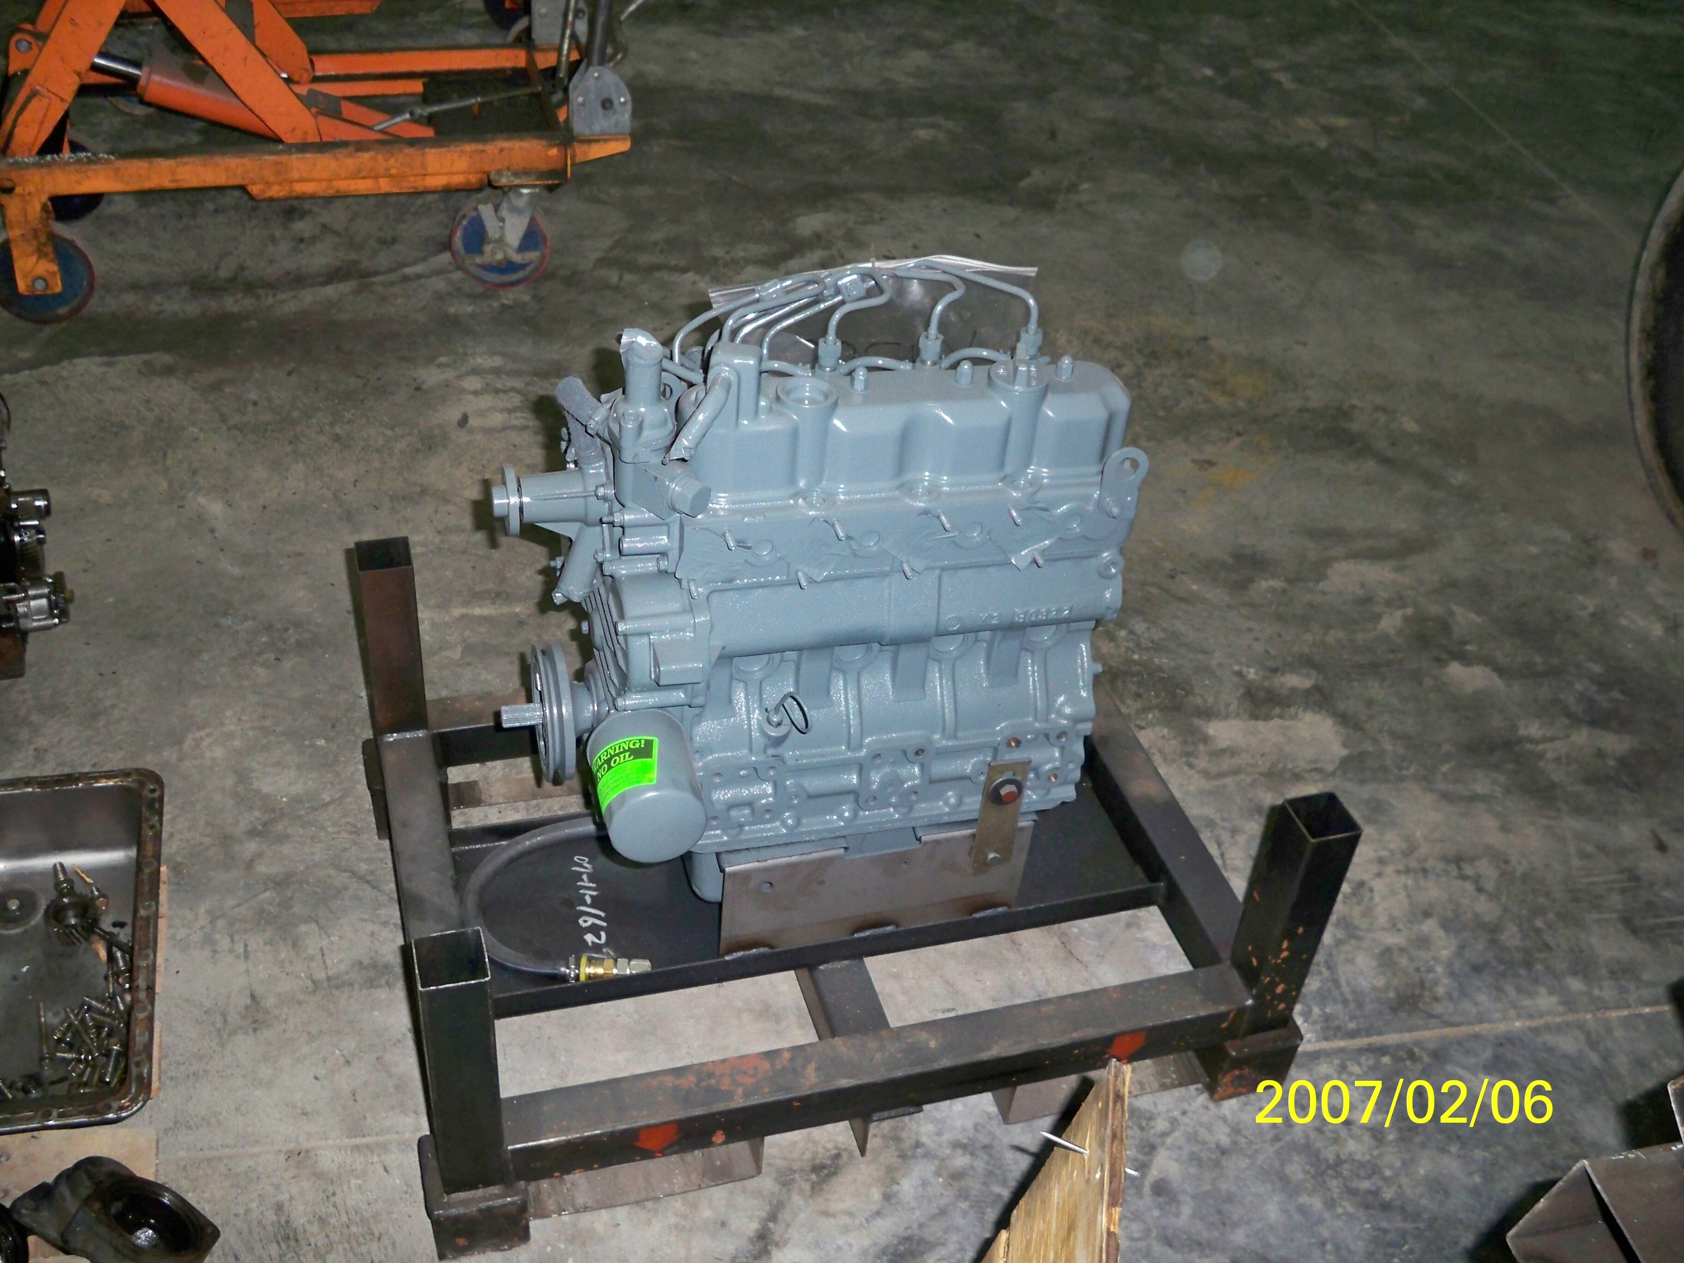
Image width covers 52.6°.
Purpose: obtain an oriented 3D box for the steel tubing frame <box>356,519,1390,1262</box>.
[{"bbox_3d":[-0.028,0.179,1.706,0.826,0.343,0.610,-7,39,-16],"label":"steel tubing frame"}]

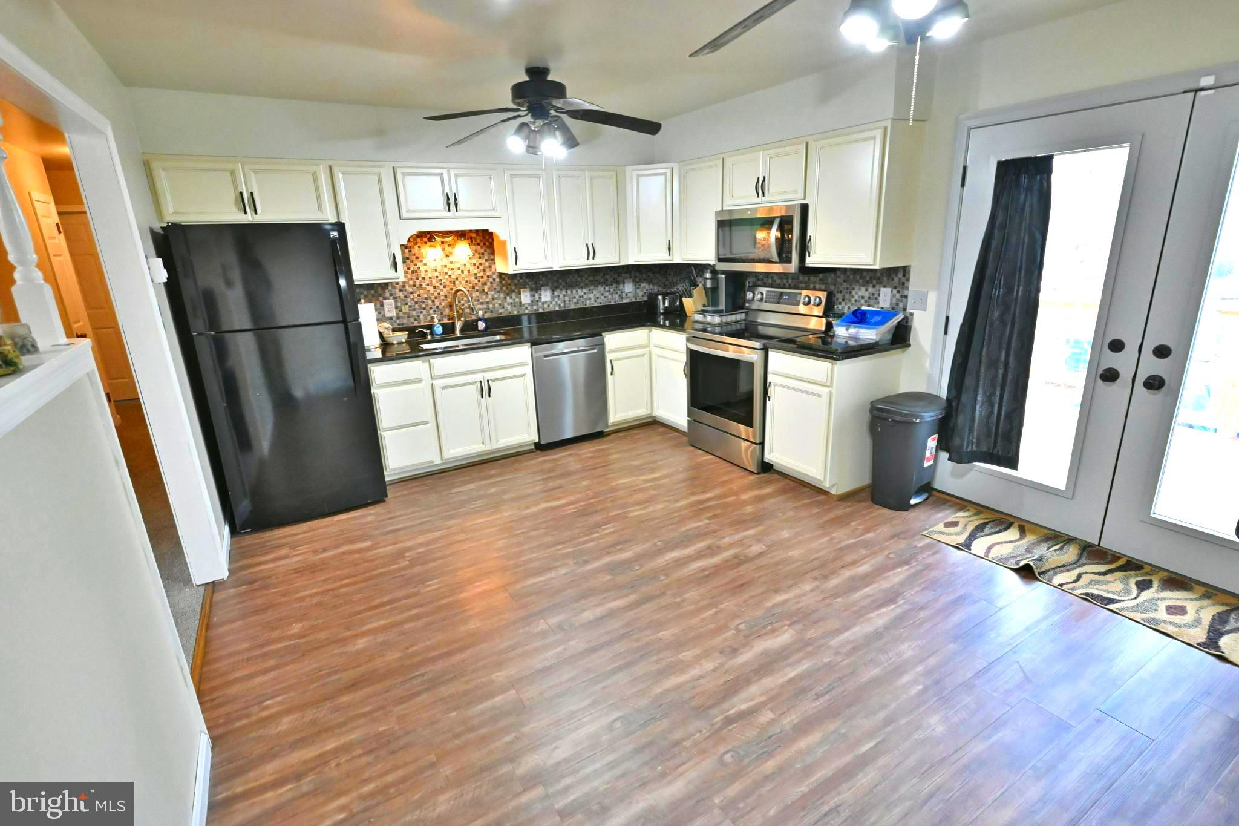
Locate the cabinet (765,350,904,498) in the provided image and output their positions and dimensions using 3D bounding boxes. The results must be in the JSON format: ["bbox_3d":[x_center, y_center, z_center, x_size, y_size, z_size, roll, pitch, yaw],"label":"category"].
[{"bbox_3d":[1.362,0.016,3.773,0.639,0.869,0.539,-12,19,-29],"label":"cabinet"}]

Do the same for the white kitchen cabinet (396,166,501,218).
[{"bbox_3d":[-1.248,-1.576,4.206,0.788,0.375,0.323,-12,19,-29],"label":"white kitchen cabinet"}]

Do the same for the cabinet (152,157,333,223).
[{"bbox_3d":[-2.267,-1.352,3.595,0.933,0.381,0.325,-12,19,-29],"label":"cabinet"}]

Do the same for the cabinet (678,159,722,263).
[{"bbox_3d":[0.753,-1.568,4.576,0.333,0.766,0.544,-12,19,-29],"label":"cabinet"}]

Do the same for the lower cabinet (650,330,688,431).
[{"bbox_3d":[0.679,-0.283,4.871,0.639,0.869,0.551,-12,19,-29],"label":"lower cabinet"}]

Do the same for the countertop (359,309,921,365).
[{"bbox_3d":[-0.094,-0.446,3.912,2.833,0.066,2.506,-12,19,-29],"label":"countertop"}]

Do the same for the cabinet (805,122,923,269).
[{"bbox_3d":[1.432,-1.271,3.484,0.333,0.766,0.541,-12,19,-29],"label":"cabinet"}]

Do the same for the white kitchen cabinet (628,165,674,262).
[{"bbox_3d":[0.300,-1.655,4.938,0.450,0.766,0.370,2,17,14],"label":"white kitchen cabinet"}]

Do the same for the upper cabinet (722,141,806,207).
[{"bbox_3d":[1.073,-1.601,3.977,0.330,0.386,0.763,-12,19,-29],"label":"upper cabinet"}]

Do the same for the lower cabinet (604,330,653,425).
[{"bbox_3d":[-0.073,-0.312,5.084,0.457,0.870,0.630,-12,19,-29],"label":"lower cabinet"}]

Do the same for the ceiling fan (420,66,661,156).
[{"bbox_3d":[-0.410,-1.600,3.111,1.290,0.424,1.260,-12,19,-29],"label":"ceiling fan"}]

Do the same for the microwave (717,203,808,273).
[{"bbox_3d":[1.073,-1.204,4.056,0.395,0.412,0.767,-12,19,-29],"label":"microwave"}]

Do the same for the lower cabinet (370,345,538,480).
[{"bbox_3d":[-1.276,-0.061,4.410,1.129,0.869,0.638,-12,19,-29],"label":"lower cabinet"}]

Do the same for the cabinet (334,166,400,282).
[{"bbox_3d":[-1.733,-1.285,3.984,0.362,0.766,0.323,-12,19,-29],"label":"cabinet"}]

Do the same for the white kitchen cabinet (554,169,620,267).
[{"bbox_3d":[-0.316,-1.580,4.773,0.659,0.766,0.325,-12,19,-29],"label":"white kitchen cabinet"}]

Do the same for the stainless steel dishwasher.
[{"bbox_3d":[-0.524,-0.222,4.813,0.607,0.843,0.632,-12,19,-29],"label":"stainless steel dishwasher"}]

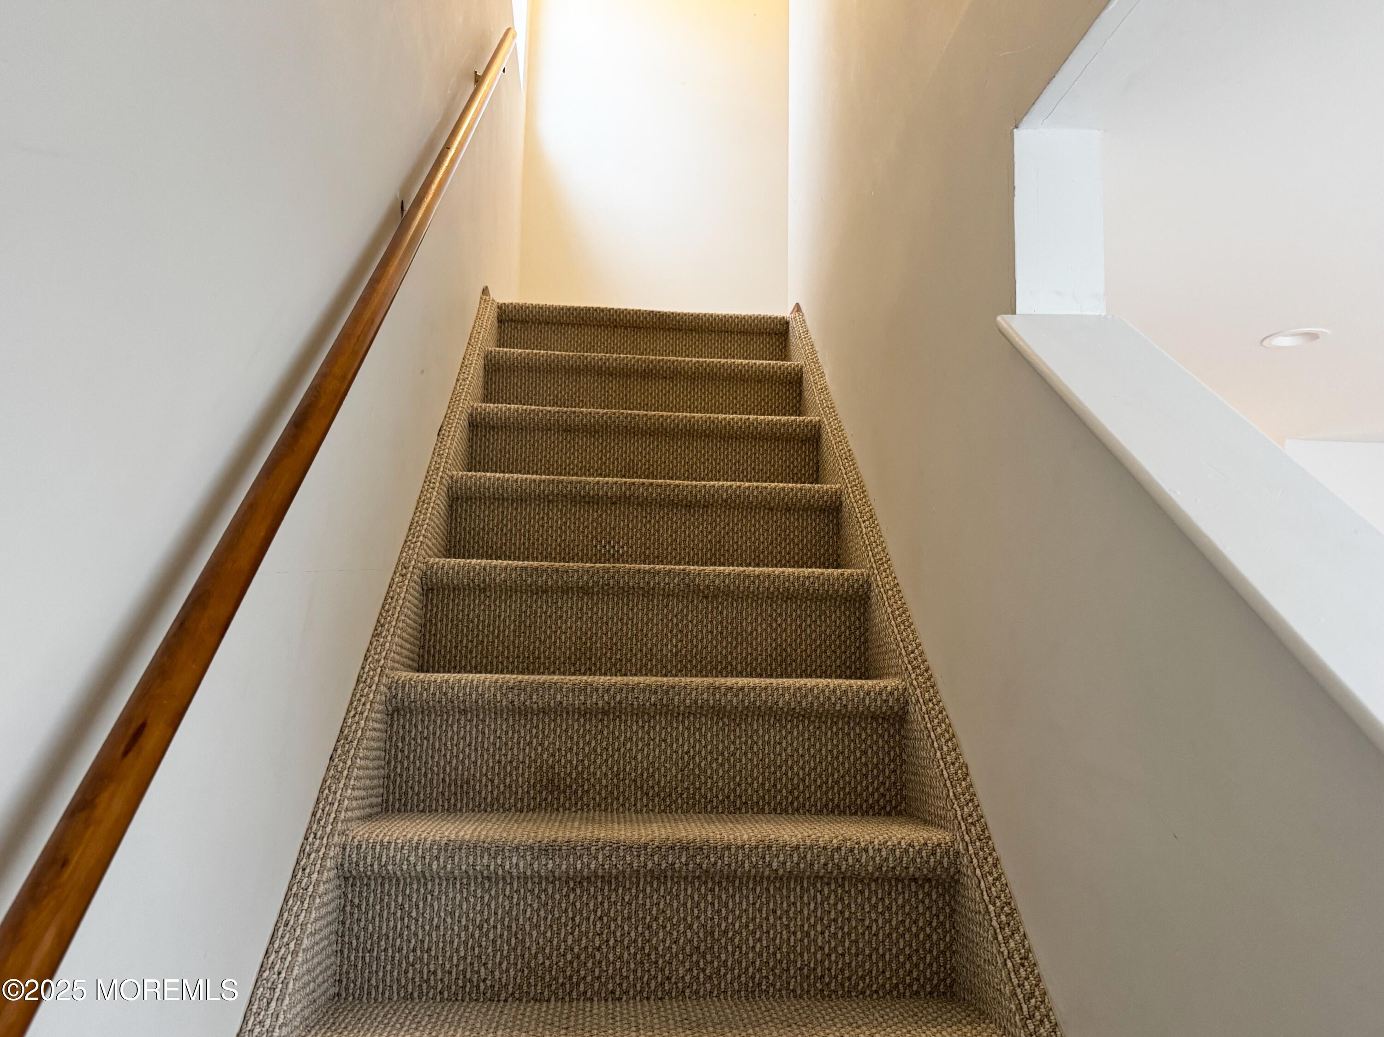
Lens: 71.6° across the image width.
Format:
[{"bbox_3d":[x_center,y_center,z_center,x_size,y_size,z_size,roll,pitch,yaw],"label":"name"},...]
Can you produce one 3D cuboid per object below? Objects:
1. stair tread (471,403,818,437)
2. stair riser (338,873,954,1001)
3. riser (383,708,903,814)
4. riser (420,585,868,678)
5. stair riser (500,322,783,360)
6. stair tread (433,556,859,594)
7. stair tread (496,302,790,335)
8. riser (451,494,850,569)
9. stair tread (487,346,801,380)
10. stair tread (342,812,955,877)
[{"bbox_3d":[-0.118,-0.222,2.457,0.850,0.046,0.251,2,-8,-4],"label":"stair tread"},{"bbox_3d":[-0.054,0.576,1.335,0.850,0.168,0.025,2,-8,-4],"label":"stair riser"},{"bbox_3d":[-0.069,0.399,1.589,0.850,0.168,0.025,2,-8,-4],"label":"riser"},{"bbox_3d":[-0.083,0.222,1.842,0.850,0.168,0.025,2,-8,-4],"label":"riser"},{"bbox_3d":[-0.141,-0.485,2.857,0.850,0.168,0.025,2,-8,-4],"label":"stair riser"},{"bbox_3d":[-0.089,0.132,1.949,0.850,0.046,0.251,2,-8,-4],"label":"stair tread"},{"bbox_3d":[-0.146,-0.576,2.964,0.850,0.046,0.251,2,-8,-4],"label":"stair tread"},{"bbox_3d":[-0.098,0.045,2.096,0.850,0.168,0.025,2,-8,-4],"label":"riser"},{"bbox_3d":[-0.132,-0.399,2.710,0.850,0.046,0.251,2,-8,-4],"label":"stair tread"},{"bbox_3d":[-0.060,0.486,1.442,0.850,0.046,0.251,2,-8,-4],"label":"stair tread"}]

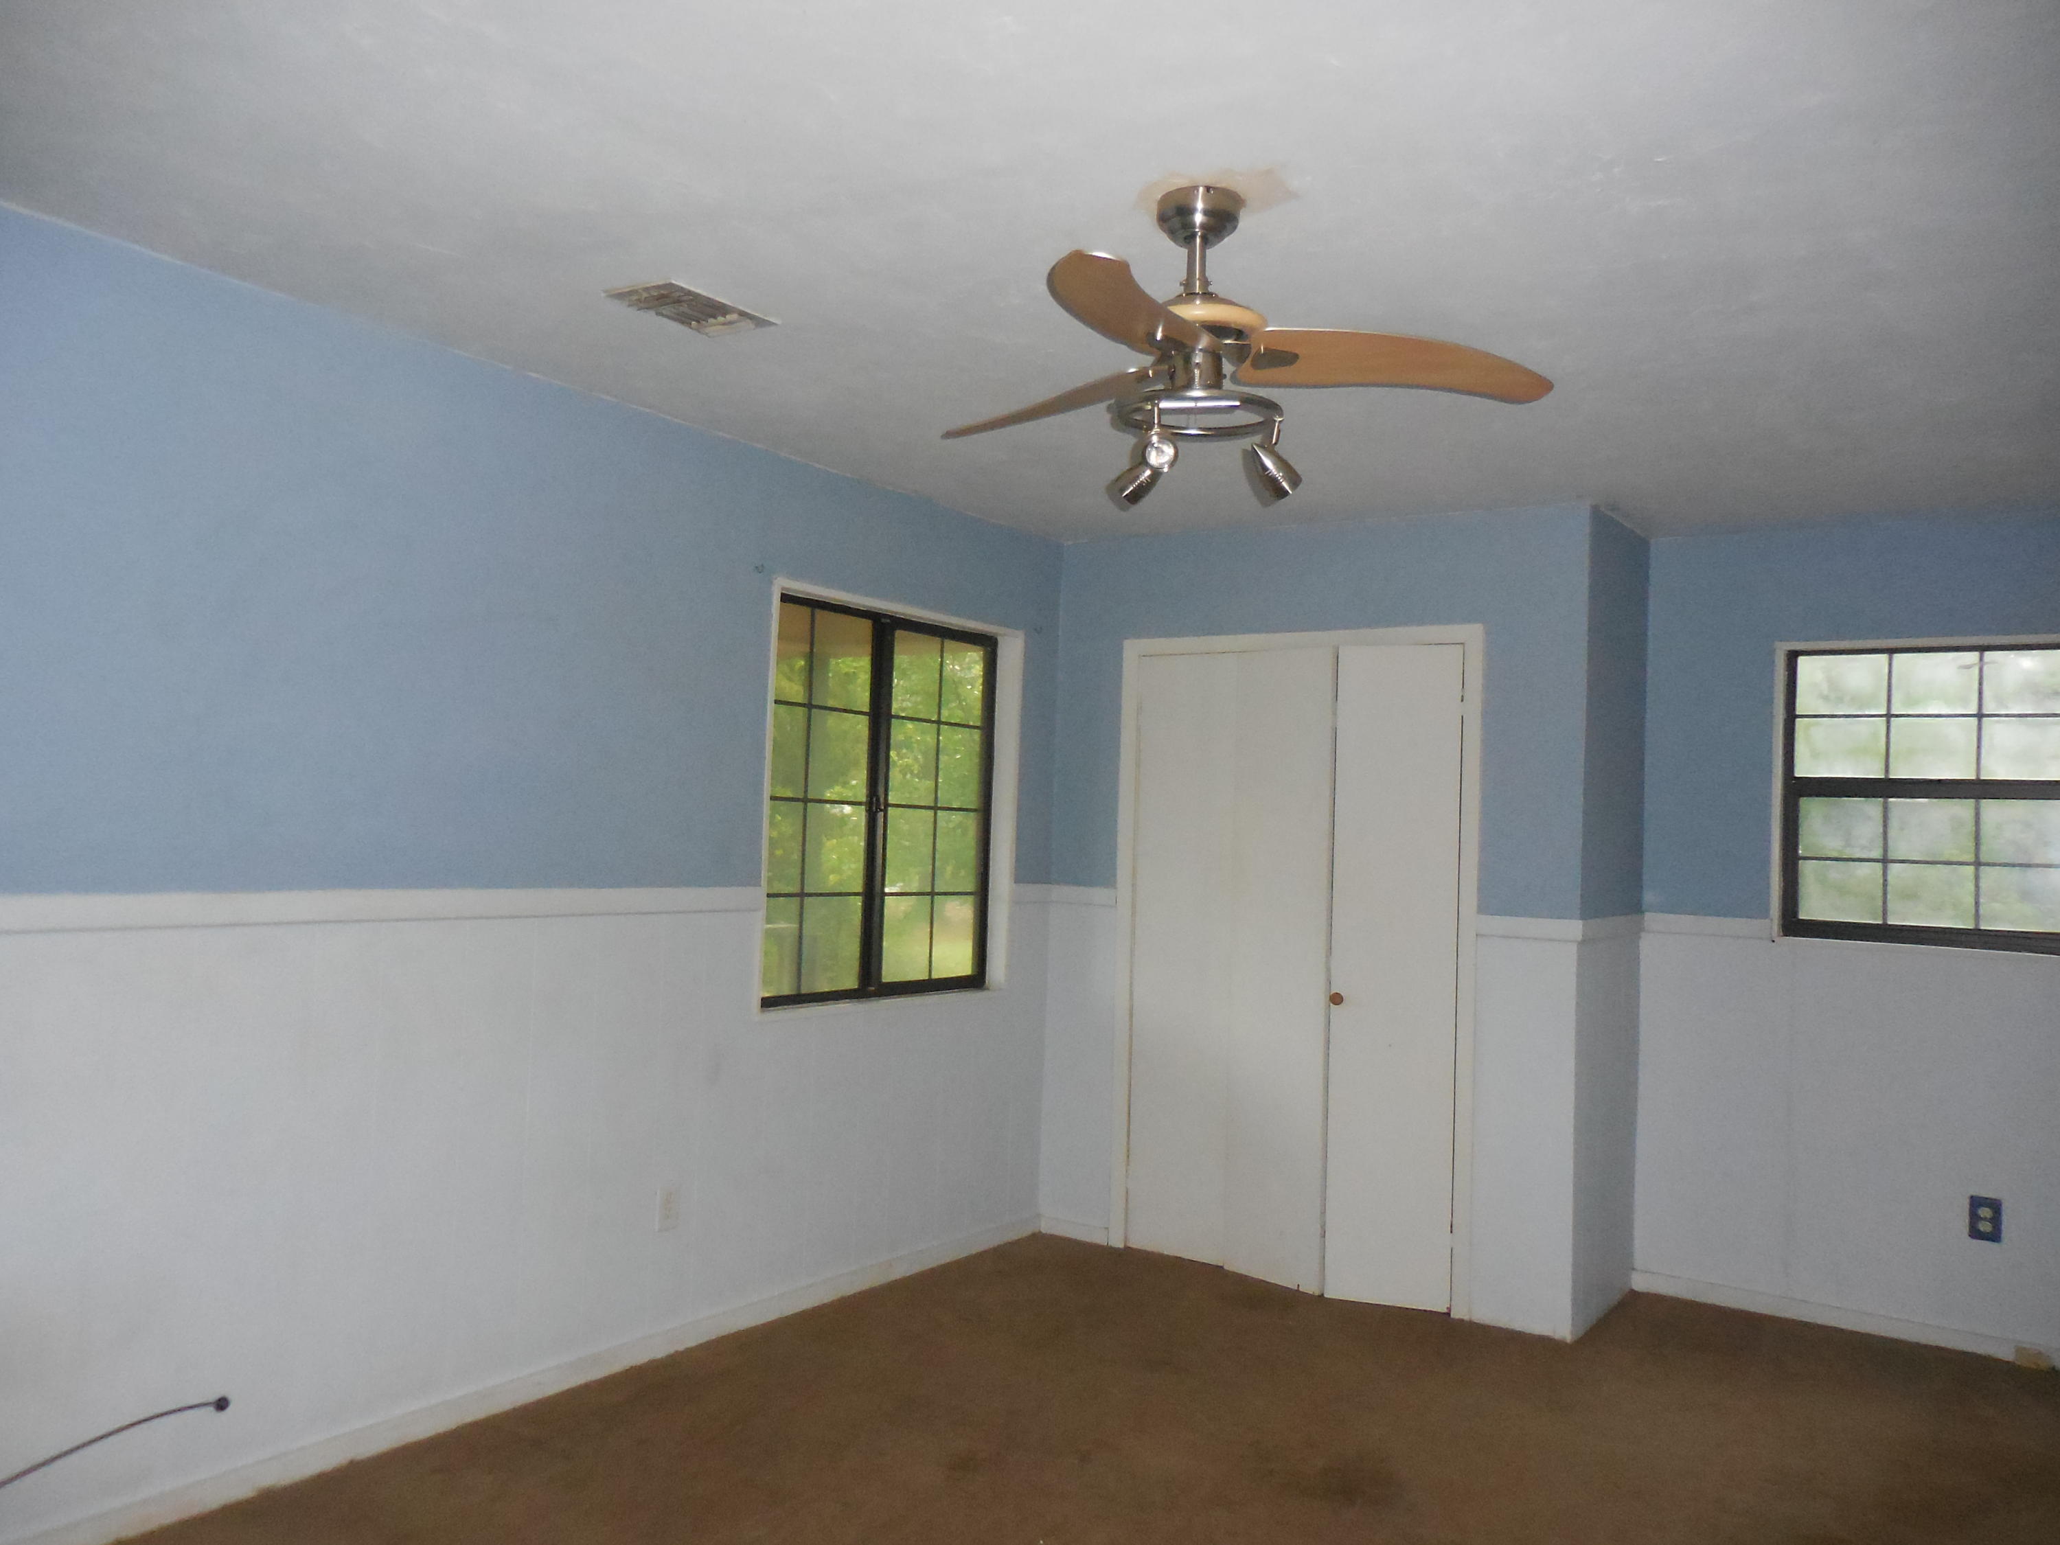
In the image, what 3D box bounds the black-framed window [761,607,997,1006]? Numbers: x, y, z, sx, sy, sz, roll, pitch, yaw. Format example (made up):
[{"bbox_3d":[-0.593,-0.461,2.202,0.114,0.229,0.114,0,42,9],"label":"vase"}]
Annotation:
[{"bbox_3d":[-0.458,0.107,4.681,0.090,1.200,1.110,0,-3,36],"label":"black-framed window"}]

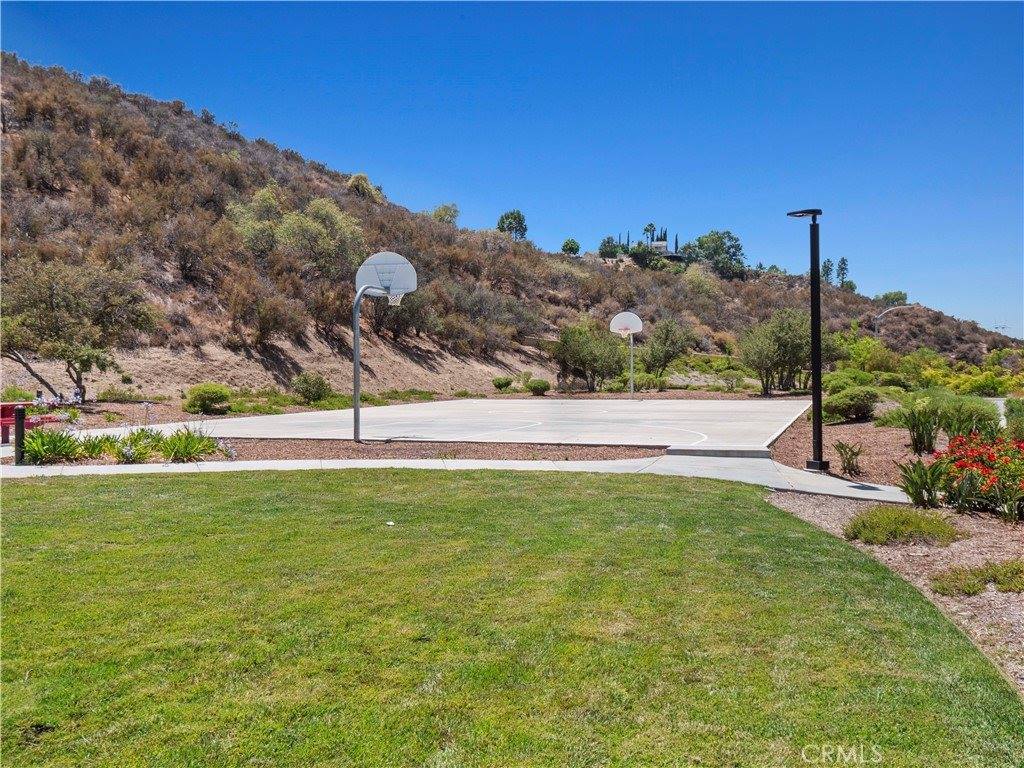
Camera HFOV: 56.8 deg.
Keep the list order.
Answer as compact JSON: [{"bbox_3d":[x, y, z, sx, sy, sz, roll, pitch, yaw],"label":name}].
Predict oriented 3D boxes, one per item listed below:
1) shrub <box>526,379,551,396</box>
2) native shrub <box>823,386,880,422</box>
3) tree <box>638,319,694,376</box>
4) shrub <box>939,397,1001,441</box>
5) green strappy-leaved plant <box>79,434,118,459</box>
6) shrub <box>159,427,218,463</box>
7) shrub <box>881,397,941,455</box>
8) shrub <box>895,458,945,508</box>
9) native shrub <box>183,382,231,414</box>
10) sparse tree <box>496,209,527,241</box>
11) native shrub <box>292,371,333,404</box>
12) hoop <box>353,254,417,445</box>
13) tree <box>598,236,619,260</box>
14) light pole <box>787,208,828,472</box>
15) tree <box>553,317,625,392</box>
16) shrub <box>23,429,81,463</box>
[{"bbox_3d":[1.302,0.172,46.500,1.170,0.880,1.120,0,1,0],"label":"shrub"},{"bbox_3d":[9.240,0.545,25.800,1.600,0.950,1.500,-1,1,0],"label":"native shrub"},{"bbox_3d":[9.273,-2.077,57.000,3.400,3.850,3.300,0,1,0],"label":"tree"},{"bbox_3d":[10.272,0.788,21.300,1.450,1.000,1.300,0,1,0],"label":"shrub"},{"bbox_3d":[-7.120,1.076,16.300,0.690,0.420,0.620,-1,1,0],"label":"green strappy-leaved plant"},{"bbox_3d":[-5.400,1.010,15.800,1.000,0.600,0.880,-1,1,0],"label":"shrub"},{"bbox_3d":[7.451,0.785,17.700,1.180,1.070,1.050,0,1,0],"label":"shrub"},{"bbox_3d":[4.649,1.130,10.800,0.570,0.560,0.560,-1,1,0],"label":"shrub"},{"bbox_3d":[-9.731,0.453,30.200,1.500,1.000,1.400,-1,1,0],"label":"native shrub"},{"bbox_3d":[-0.082,-26.035,155.000,4.800,5.400,4.800,0,1,0],"label":"sparse tree"},{"bbox_3d":[-7.229,0.127,34.300,1.420,1.220,1.350,0,1,0],"label":"native shrub"},{"bbox_3d":[-2.715,-0.802,19.364,1.390,3.850,2.000,0,1,19],"label":"hoop"},{"bbox_3d":[23.957,-33.639,235.000,4.900,6.000,4.900,0,1,0],"label":"tree"},{"bbox_3d":[4.361,-0.656,13.900,0.620,3.830,0.360,0,1,13],"label":"light pole"},{"bbox_3d":[3.798,-1.465,47.000,3.600,3.720,3.400,-1,1,0],"label":"tree"},{"bbox_3d":[-7.589,1.030,15.600,0.950,0.590,0.850,-1,1,0],"label":"shrub"}]

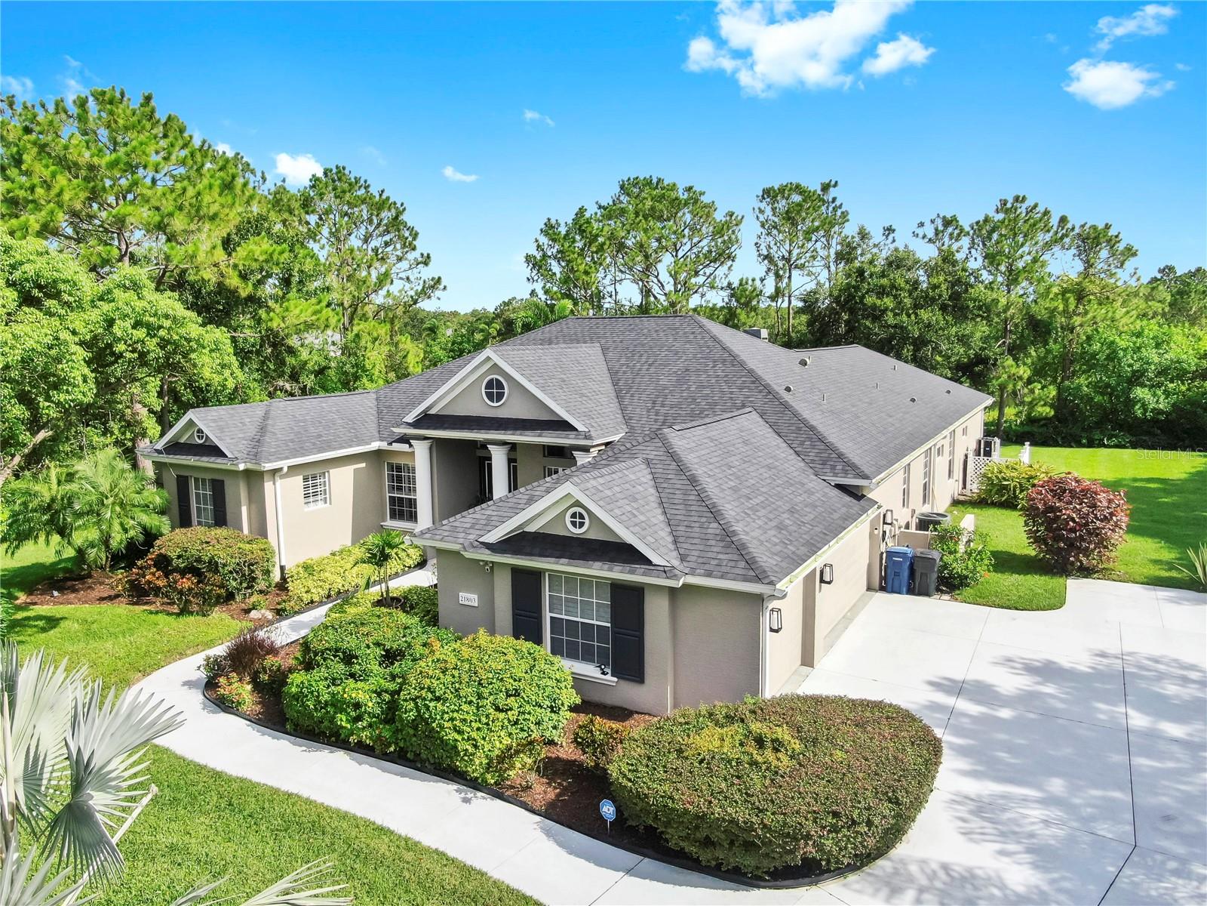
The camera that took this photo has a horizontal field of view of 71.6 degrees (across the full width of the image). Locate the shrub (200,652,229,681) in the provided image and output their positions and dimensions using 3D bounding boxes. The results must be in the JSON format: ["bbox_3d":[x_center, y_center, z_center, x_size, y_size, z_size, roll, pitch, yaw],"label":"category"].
[{"bbox_3d":[-7.493,4.106,16.158,0.516,0.497,0.516,4,9,30],"label":"shrub"}]

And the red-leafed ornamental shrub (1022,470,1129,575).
[{"bbox_3d":[13.053,1.872,23.161,2.600,2.420,2.600,4,10,30],"label":"red-leafed ornamental shrub"}]

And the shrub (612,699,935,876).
[{"bbox_3d":[2.398,4.303,11.564,4.600,1.250,3.400,-5,10,-29],"label":"shrub"}]

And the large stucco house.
[{"bbox_3d":[1.243,-1.409,30.751,20.769,7.063,31.154,4,9,30],"label":"large stucco house"}]

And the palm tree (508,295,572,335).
[{"bbox_3d":[-3.704,-4.922,49.667,4.200,8.500,4.200,-1,8,-4],"label":"palm tree"}]

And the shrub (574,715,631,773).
[{"bbox_3d":[-0.036,4.417,12.935,0.850,0.680,0.780,-1,8,0],"label":"shrub"}]

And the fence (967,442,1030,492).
[{"bbox_3d":[15.854,0.649,33.738,2.032,1.690,3.289,4,9,30],"label":"fence"}]

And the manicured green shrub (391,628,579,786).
[{"bbox_3d":[-1.909,3.909,13.477,2.750,1.570,2.850,-1,8,0],"label":"manicured green shrub"}]

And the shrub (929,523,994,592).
[{"bbox_3d":[9.038,2.601,21.177,1.419,1.548,1.548,4,9,30],"label":"shrub"}]

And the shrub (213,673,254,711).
[{"bbox_3d":[-6.589,4.222,14.930,0.645,0.580,0.645,4,9,30],"label":"shrub"}]

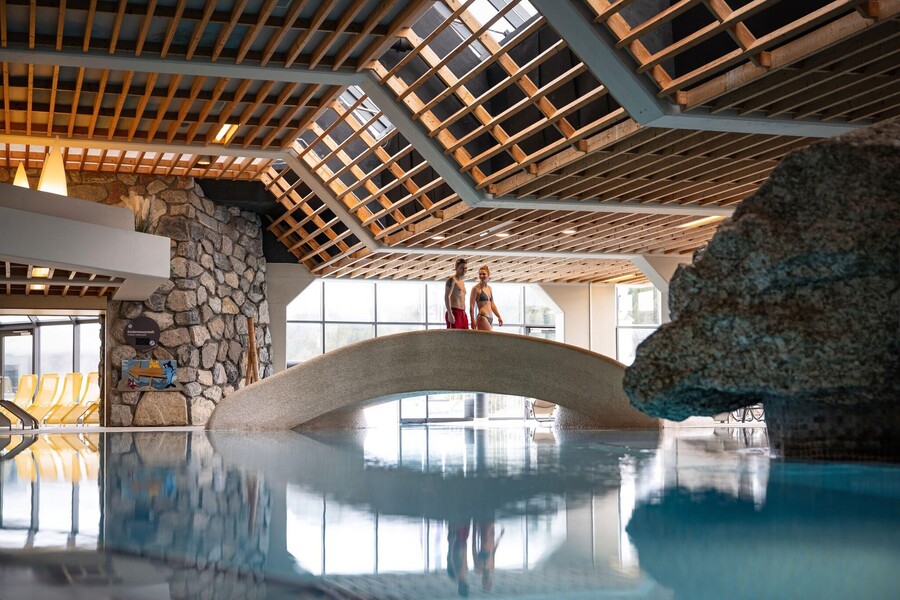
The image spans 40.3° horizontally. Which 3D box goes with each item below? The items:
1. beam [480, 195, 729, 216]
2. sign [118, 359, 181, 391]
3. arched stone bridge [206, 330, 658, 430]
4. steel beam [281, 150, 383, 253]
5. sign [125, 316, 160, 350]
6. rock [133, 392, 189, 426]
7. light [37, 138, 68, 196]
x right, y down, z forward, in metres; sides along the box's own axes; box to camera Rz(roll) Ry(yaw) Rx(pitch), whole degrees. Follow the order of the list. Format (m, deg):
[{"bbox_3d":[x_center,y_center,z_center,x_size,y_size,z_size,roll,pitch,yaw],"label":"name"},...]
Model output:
[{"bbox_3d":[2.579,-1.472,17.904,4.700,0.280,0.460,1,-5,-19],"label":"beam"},{"bbox_3d":[-5.632,1.425,23.112,1.170,0.600,0.050,1,-5,-19],"label":"sign"},{"bbox_3d":[-0.308,1.252,19.291,7.300,1.540,1.700,-3,-5,20],"label":"arched stone bridge"},{"bbox_3d":[-1.999,-1.803,21.586,2.450,0.280,0.420,47,-17,-10],"label":"steel beam"},{"bbox_3d":[-5.805,0.642,23.124,0.660,0.660,0.050,1,-5,-19],"label":"sign"},{"bbox_3d":[-5.497,2.079,23.259,1.020,0.640,0.450,1,-5,-19],"label":"rock"},{"bbox_3d":[-6.110,-2.029,18.900,0.450,1.000,0.450,1,-5,-19],"label":"light"}]

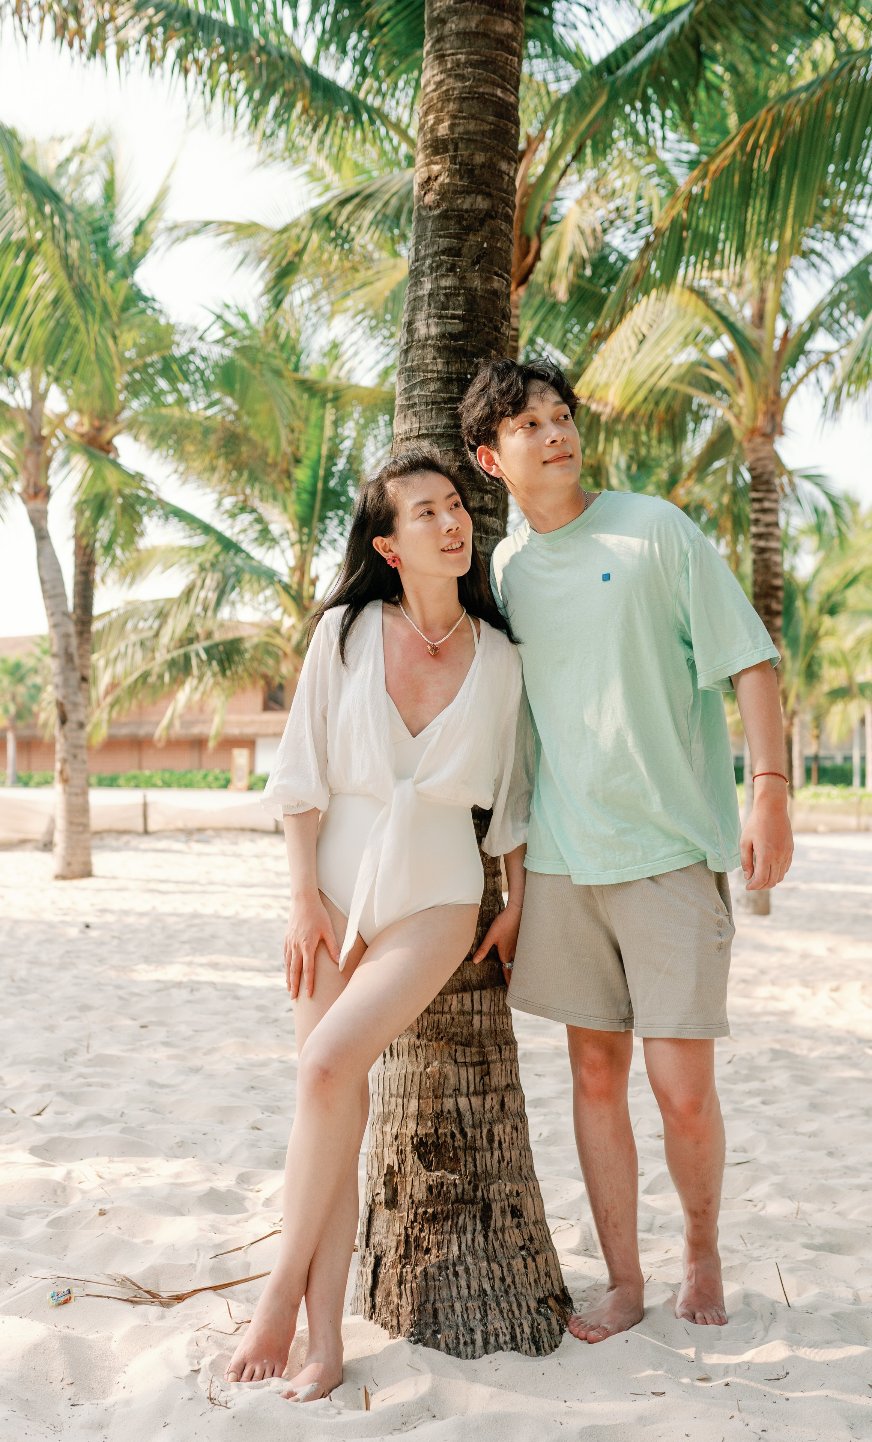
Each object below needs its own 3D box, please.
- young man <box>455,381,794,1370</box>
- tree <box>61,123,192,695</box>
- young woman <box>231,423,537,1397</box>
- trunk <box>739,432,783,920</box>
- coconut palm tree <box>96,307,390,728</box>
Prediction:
[{"bbox_3d":[0.345,0.210,2.570,0.560,1.750,0.420,0,-1,20],"label":"young man"},{"bbox_3d":[-3.600,-2.400,15.000,3.200,7.500,3.200,0,-1,0],"label":"tree"},{"bbox_3d":[-0.098,0.300,2.360,0.500,1.550,0.440,0,-1,8],"label":"young woman"},{"bbox_3d":[2.070,-0.330,8.900,0.270,3.120,0.270,0,-1,0],"label":"trunk"},{"bbox_3d":[-1.400,-1.280,13.000,3.600,5.200,3.600,0,-1,0],"label":"coconut palm tree"}]

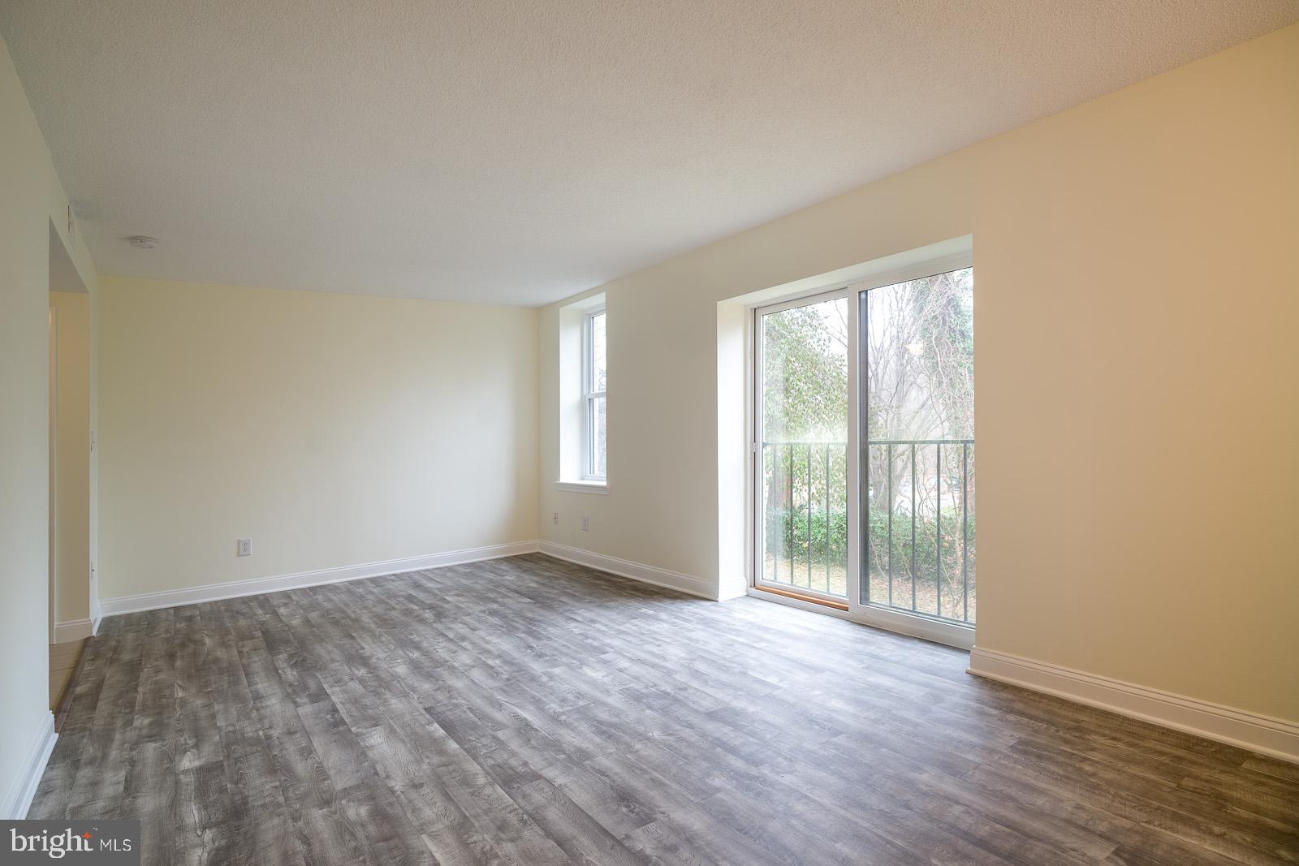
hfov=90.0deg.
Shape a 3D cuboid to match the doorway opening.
[{"bbox_3d":[1.250,0.114,3.919,0.100,2.029,1.712,1,-2,-36],"label":"doorway opening"}]

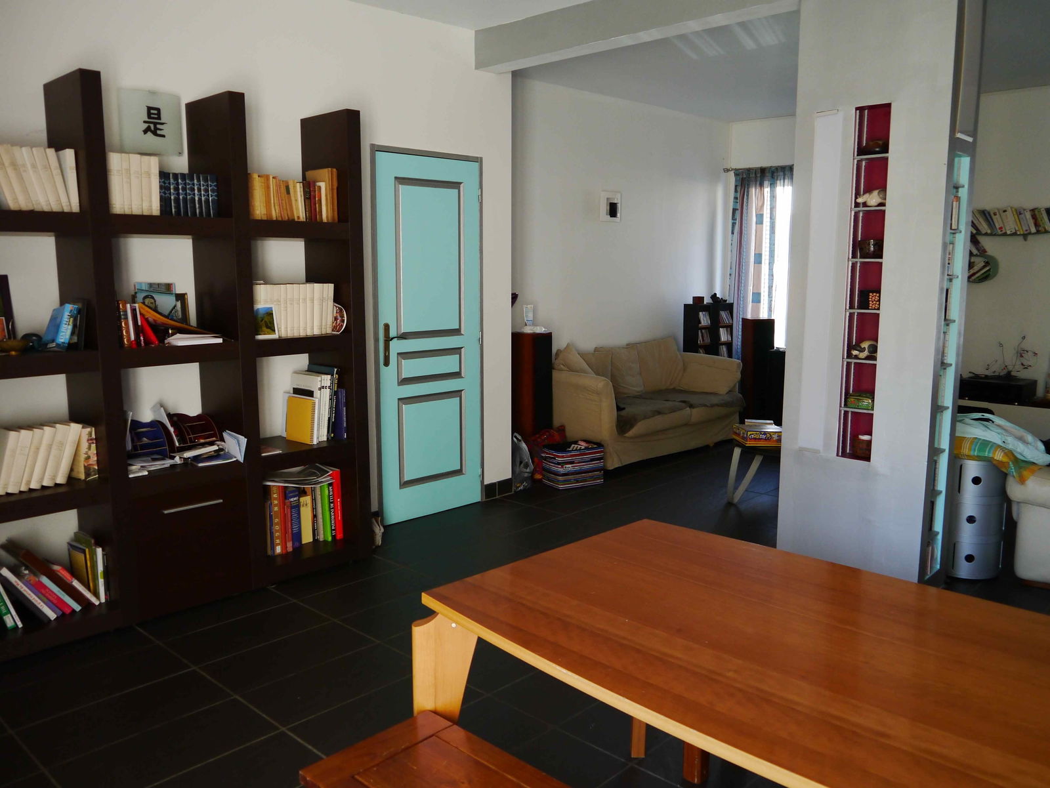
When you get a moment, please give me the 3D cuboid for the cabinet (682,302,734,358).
[{"bbox_3d":[1.707,-0.281,8.021,0.240,1.125,0.500,8,11,43],"label":"cabinet"}]

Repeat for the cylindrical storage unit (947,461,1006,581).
[{"bbox_3d":[2.131,0.560,4.100,0.320,0.585,0.320,2,9,16],"label":"cylindrical storage unit"}]

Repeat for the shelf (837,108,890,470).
[{"bbox_3d":[1.499,-0.462,3.685,0.153,1.503,0.155,8,11,43],"label":"shelf"}]

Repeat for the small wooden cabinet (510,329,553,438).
[{"bbox_3d":[0.030,0.065,6.070,0.300,1.000,0.180,8,11,43],"label":"small wooden cabinet"}]

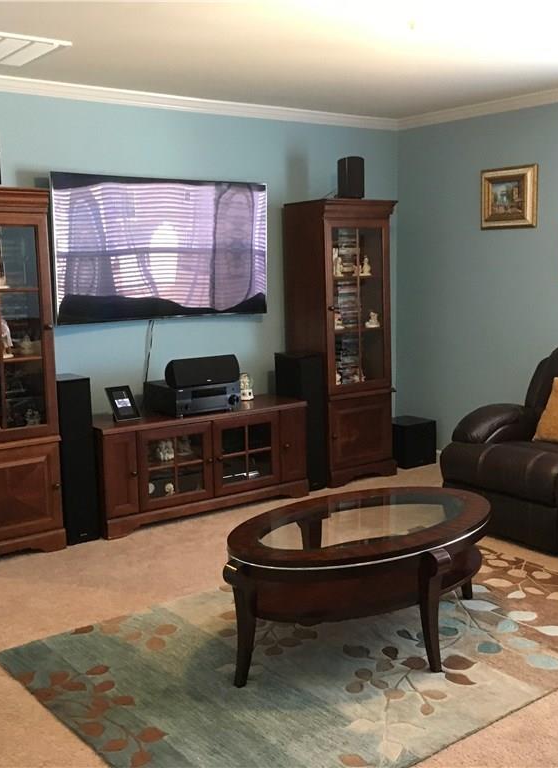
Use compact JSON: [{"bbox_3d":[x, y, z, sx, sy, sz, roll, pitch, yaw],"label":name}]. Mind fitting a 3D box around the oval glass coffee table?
[{"bbox_3d":[0.343,0.774,3.377,1.310,0.496,0.829,-7,11,-36],"label":"oval glass coffee table"}]

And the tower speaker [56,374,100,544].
[{"bbox_3d":[-1.135,0.401,4.662,0.188,0.880,0.253,-7,11,-36],"label":"tower speaker"}]

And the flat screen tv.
[{"bbox_3d":[-0.677,-0.808,5.166,1.443,0.829,0.062,-7,11,-36],"label":"flat screen tv"}]

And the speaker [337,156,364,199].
[{"bbox_3d":[0.462,-1.327,5.613,0.160,0.269,0.164,-6,10,-31],"label":"speaker"}]

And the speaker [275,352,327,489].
[{"bbox_3d":[0.142,0.230,5.569,0.201,0.871,0.256,-7,10,-37],"label":"speaker"}]

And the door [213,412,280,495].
[{"bbox_3d":[-0.189,0.416,5.115,0.477,0.450,0.022,-7,10,-37],"label":"door"}]

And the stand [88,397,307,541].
[{"bbox_3d":[-0.505,0.454,5.188,1.401,0.601,0.453,-7,11,-36],"label":"stand"}]

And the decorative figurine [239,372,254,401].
[{"bbox_3d":[-0.206,0.011,5.482,0.080,0.173,0.080,-7,10,-37],"label":"decorative figurine"}]

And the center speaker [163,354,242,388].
[{"bbox_3d":[-0.457,-0.082,5.048,0.431,0.170,0.172,-7,2,-36],"label":"center speaker"}]

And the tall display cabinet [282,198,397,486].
[{"bbox_3d":[0.429,-0.286,5.823,0.615,1.851,0.456,-7,11,-35],"label":"tall display cabinet"}]

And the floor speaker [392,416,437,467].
[{"bbox_3d":[0.940,0.423,6.215,0.284,0.320,0.276,-7,11,-36],"label":"floor speaker"}]

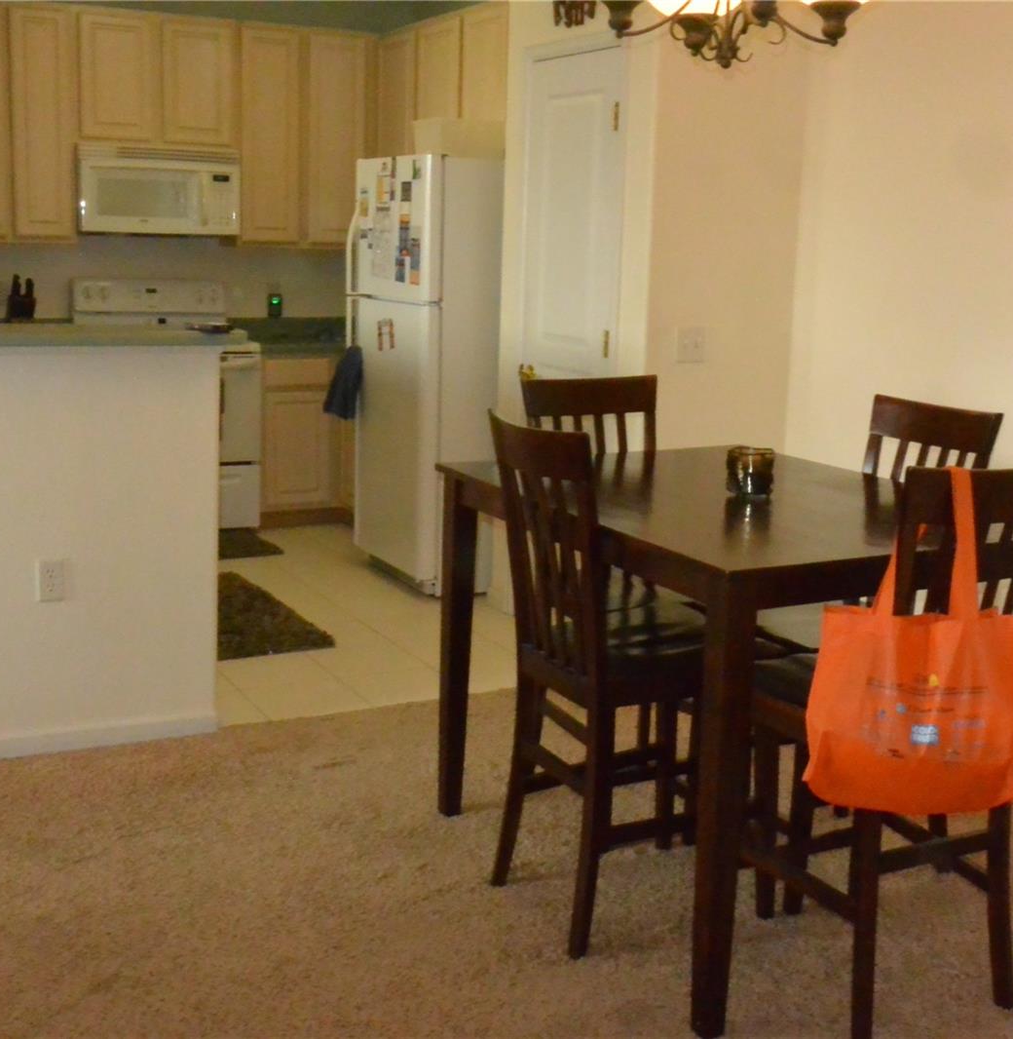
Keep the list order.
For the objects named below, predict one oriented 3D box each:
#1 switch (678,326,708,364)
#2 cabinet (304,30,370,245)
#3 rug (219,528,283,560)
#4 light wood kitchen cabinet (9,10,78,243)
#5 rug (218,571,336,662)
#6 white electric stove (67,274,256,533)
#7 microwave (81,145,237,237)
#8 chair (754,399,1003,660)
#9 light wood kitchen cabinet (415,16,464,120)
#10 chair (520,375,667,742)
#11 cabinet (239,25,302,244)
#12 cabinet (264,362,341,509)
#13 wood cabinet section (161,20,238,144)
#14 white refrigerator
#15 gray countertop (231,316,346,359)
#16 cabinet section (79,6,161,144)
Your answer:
[{"bbox_3d":[0.618,-0.575,4.718,0.118,0.117,0.012,-4,12,-27],"label":"switch"},{"bbox_3d":[-0.899,-1.887,7.167,0.355,1.013,0.327,-4,12,-27],"label":"cabinet"},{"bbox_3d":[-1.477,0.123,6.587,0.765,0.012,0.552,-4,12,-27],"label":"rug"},{"bbox_3d":[-2.133,-1.801,6.534,0.285,1.013,0.327,-4,12,-27],"label":"light wood kitchen cabinet"},{"bbox_3d":[-1.180,0.351,5.377,0.705,0.020,1.170,-4,12,-27],"label":"rug"},{"bbox_3d":[-1.644,-0.535,6.881,0.756,1.180,0.650,-4,12,-27],"label":"white electric stove"},{"bbox_3d":[-1.689,-1.553,6.799,0.754,0.395,0.395,-4,12,-27],"label":"microwave"},{"bbox_3d":[0.767,0.281,3.335,0.542,1.086,0.456,-4,12,-27],"label":"chair"},{"bbox_3d":[-0.173,-1.986,6.548,0.318,0.525,0.495,-4,12,-27],"label":"light wood kitchen cabinet"},{"bbox_3d":[0.304,0.190,3.684,0.425,1.060,0.500,-4,12,-27],"label":"chair"},{"bbox_3d":[-1.213,-1.869,7.029,0.315,1.023,0.320,-4,12,-27],"label":"cabinet"},{"bbox_3d":[-1.130,-0.476,7.168,0.390,0.757,0.603,-4,12,-27],"label":"cabinet"},{"bbox_3d":[-1.524,-2.098,6.918,0.378,0.595,0.320,-4,12,-27],"label":"wood cabinet section"},{"bbox_3d":[-0.159,-0.602,5.968,0.805,1.725,0.745,-4,12,-27],"label":"white refrigerator"},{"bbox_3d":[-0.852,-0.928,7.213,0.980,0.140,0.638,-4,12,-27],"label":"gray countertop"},{"bbox_3d":[-1.862,-2.076,6.745,0.382,0.595,0.320,-4,12,-27],"label":"cabinet section"}]

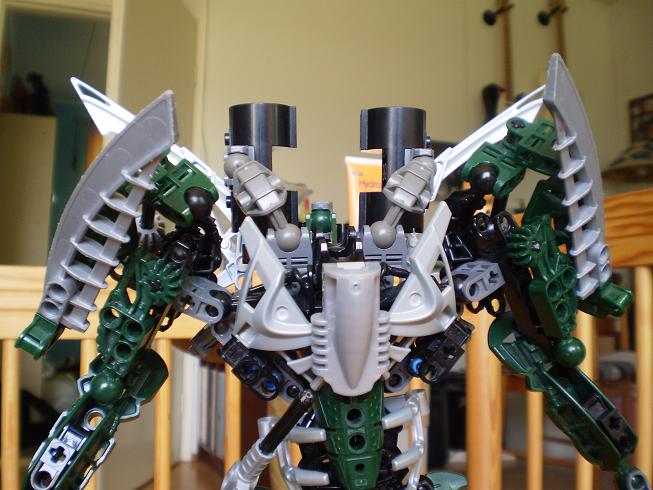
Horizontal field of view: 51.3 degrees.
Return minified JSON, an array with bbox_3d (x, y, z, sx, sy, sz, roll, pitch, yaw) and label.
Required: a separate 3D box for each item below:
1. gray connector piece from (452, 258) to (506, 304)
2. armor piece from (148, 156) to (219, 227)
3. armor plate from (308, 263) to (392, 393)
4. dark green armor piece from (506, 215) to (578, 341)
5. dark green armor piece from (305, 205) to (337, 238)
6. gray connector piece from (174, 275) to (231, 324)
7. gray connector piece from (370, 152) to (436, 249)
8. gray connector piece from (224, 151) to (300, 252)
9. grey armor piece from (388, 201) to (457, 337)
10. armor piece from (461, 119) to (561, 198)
[{"bbox_3d":[0.055,0.013,0.250,0.018,0.009,0.015,-28,15,-19],"label":"gray connector piece"},{"bbox_3d":[-0.053,-0.020,0.250,0.029,0.018,0.015,40,0,0],"label":"armor piece"},{"bbox_3d":[0.008,0.028,0.224,0.026,0.044,0.017,0,8,0],"label":"armor plate"},{"bbox_3d":[0.078,0.013,0.242,0.021,0.046,0.015,3,-21,-30],"label":"dark green armor piece"},{"bbox_3d":[-0.002,-0.010,0.305,0.014,0.015,0.014,0,0,0],"label":"dark green armor piece"},{"bbox_3d":[-0.044,0.019,0.240,0.018,0.009,0.015,25,16,-7],"label":"gray connector piece"},{"bbox_3d":[0.030,-0.017,0.262,0.018,0.043,0.013,30,-18,5],"label":"gray connector piece"},{"bbox_3d":[-0.023,-0.017,0.257,0.018,0.043,0.013,-35,-2,-5],"label":"gray connector piece"},{"bbox_3d":[0.033,0.009,0.236,0.023,0.046,0.016,7,0,-7],"label":"grey armor piece"},{"bbox_3d":[0.069,-0.033,0.254,0.038,0.025,0.017,-27,0,-5],"label":"armor piece"}]

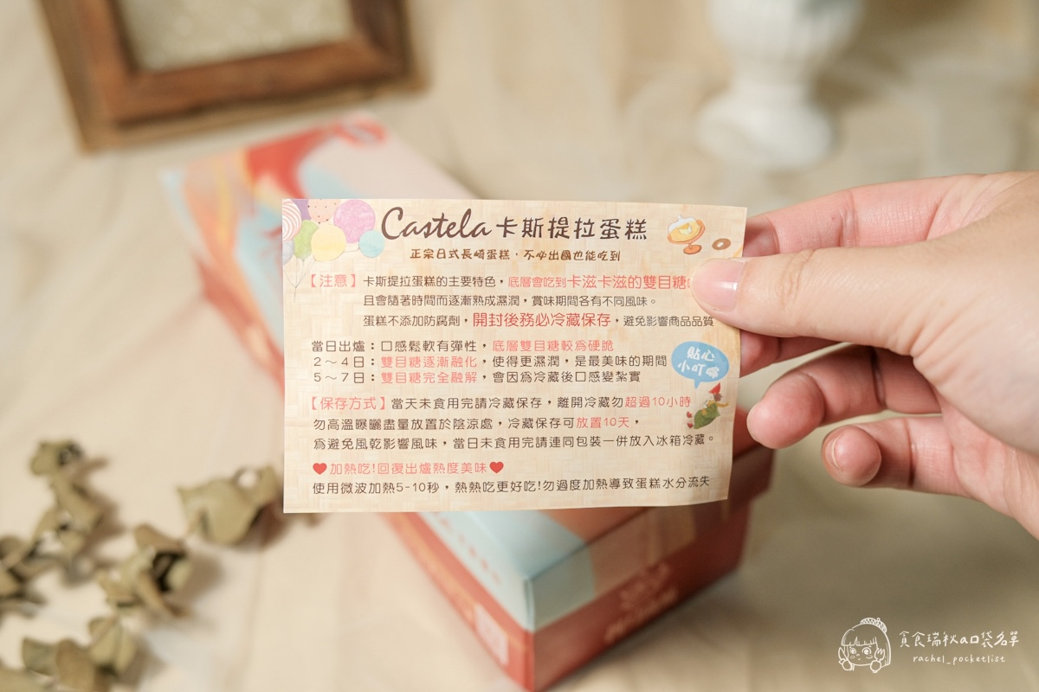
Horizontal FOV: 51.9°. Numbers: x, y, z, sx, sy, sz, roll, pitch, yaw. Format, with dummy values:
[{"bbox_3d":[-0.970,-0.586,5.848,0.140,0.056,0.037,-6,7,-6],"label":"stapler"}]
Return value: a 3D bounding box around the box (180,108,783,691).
[{"bbox_3d":[-0.037,0.002,0.437,0.102,0.068,0.280,-24,45,-27],"label":"box"}]

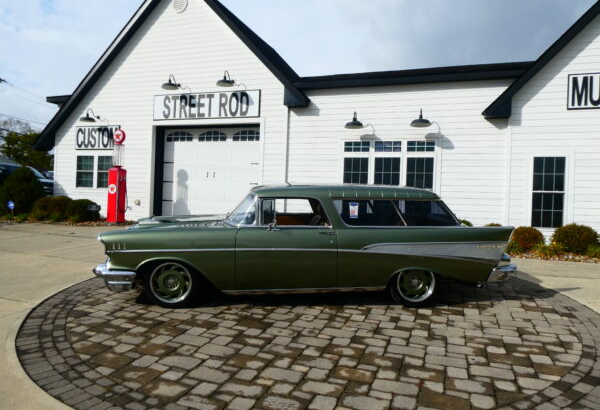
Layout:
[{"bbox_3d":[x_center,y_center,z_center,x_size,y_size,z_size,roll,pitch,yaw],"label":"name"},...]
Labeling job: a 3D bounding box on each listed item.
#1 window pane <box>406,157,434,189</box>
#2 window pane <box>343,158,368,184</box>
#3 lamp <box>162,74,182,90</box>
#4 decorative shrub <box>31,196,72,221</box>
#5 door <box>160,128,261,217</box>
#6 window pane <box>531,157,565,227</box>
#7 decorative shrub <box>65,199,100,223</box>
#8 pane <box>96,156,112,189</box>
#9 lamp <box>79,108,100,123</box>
[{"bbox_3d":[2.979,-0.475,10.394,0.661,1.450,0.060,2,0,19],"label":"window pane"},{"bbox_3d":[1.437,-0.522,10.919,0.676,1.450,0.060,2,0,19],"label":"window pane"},{"bbox_3d":[-3.775,-3.642,12.310,0.460,0.420,0.680,2,0,19],"label":"lamp"},{"bbox_3d":[-7.814,0.049,13.125,1.120,0.720,1.000,2,0,19],"label":"decorative shrub"},{"bbox_3d":[-2.752,-0.955,12.889,3.600,3.000,0.100,2,0,19],"label":"door"},{"bbox_3d":[5.644,-0.295,9.486,0.670,1.614,0.060,2,0,19],"label":"window pane"},{"bbox_3d":[-6.700,0.130,12.741,0.900,0.660,0.900,2,0,19],"label":"decorative shrub"},{"bbox_3d":[-6.288,-1.072,13.514,0.723,1.031,0.060,2,0,19],"label":"pane"},{"bbox_3d":[-6.725,-2.846,13.362,0.470,0.430,0.680,2,0,19],"label":"lamp"}]

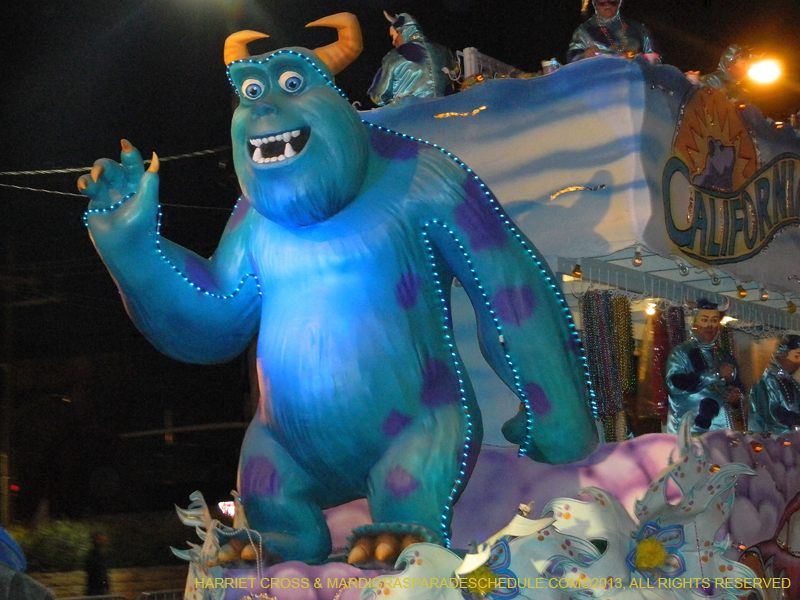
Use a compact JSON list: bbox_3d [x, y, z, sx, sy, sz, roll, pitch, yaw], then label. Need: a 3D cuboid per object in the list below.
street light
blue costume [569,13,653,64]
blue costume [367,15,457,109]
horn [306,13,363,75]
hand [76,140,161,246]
[{"bbox_3d":[5.400,-3.390,24.000,0.460,0.360,0.400,0,-8,0],"label":"street light"},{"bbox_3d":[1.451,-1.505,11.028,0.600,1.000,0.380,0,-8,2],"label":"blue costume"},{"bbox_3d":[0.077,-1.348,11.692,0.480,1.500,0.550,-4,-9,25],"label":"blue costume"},{"bbox_3d":[-0.405,-1.586,10.000,0.320,0.370,0.180,-5,-9,29],"label":"horn"},{"bbox_3d":[-1.795,-0.694,10.350,0.480,0.620,0.360,-4,-9,27],"label":"hand"}]

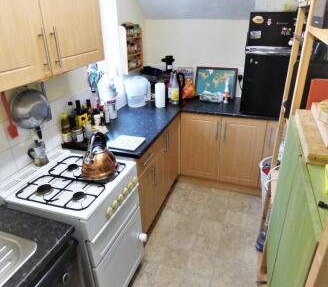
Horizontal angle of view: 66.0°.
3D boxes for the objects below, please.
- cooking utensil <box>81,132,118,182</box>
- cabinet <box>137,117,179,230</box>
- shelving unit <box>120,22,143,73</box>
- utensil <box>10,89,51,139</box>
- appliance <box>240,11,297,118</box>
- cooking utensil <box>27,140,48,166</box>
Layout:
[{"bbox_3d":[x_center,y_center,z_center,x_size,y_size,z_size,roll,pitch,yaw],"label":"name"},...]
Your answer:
[{"bbox_3d":[-0.392,0.065,1.507,0.220,0.235,0.205,-14,29,-24],"label":"cooking utensil"},{"bbox_3d":[-0.278,0.212,2.406,0.570,0.720,0.970,8,28,19],"label":"cabinet"},{"bbox_3d":[-0.321,-0.988,2.611,0.075,0.445,0.370,8,28,19],"label":"shelving unit"},{"bbox_3d":[-0.789,-0.167,1.529,0.080,0.320,0.260,8,28,19],"label":"utensil"},{"bbox_3d":[1.047,-0.710,2.326,0.485,0.865,0.480,13,30,27],"label":"appliance"},{"bbox_3d":[-0.805,0.069,1.595,0.150,0.150,0.095,-19,31,-31],"label":"cooking utensil"}]

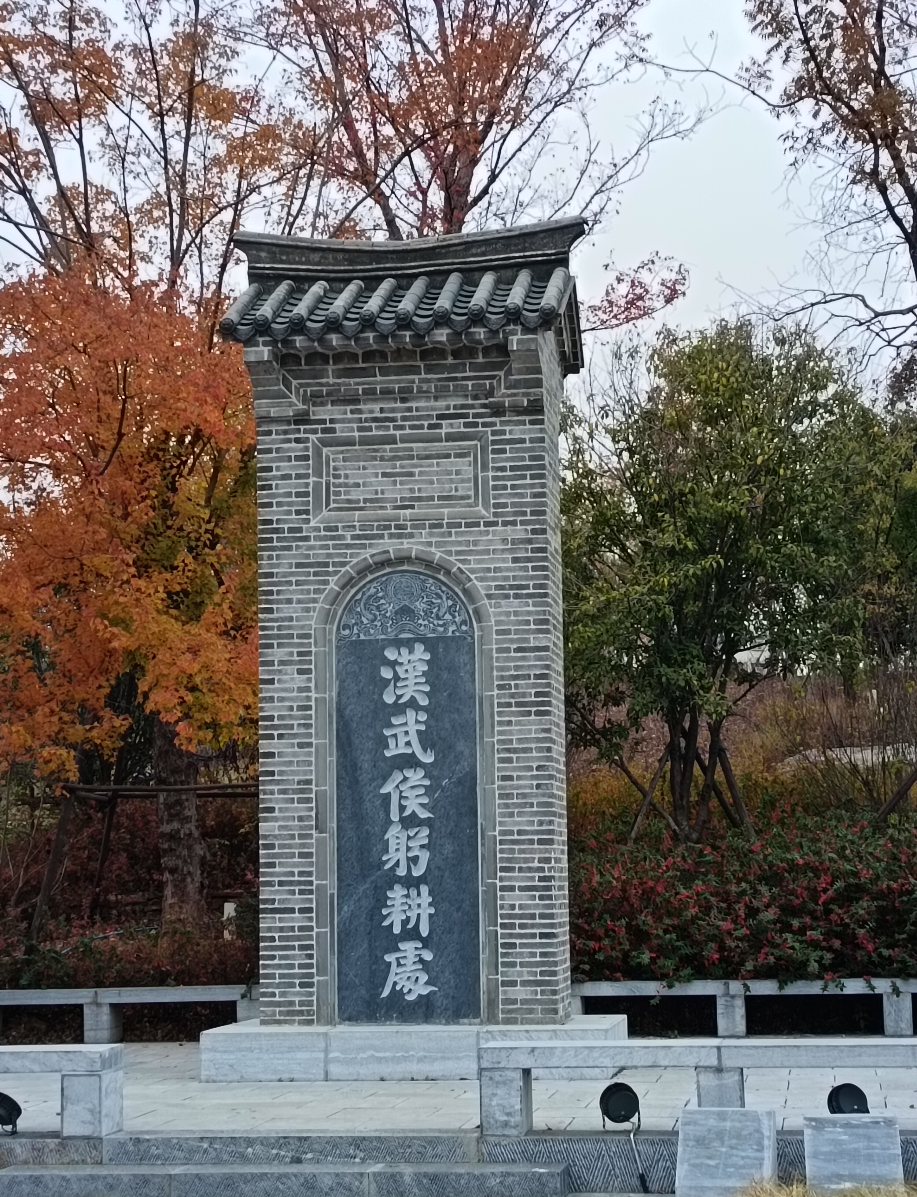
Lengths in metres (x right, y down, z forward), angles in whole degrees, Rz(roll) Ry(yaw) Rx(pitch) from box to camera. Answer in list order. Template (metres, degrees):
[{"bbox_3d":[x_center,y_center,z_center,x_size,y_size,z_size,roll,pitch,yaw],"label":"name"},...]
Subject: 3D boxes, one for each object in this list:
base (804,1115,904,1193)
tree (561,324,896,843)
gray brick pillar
[{"bbox_3d":[1.917,2.724,11.636,0.455,0.407,0.420,-2,-7,8],"label":"base"},{"bbox_3d":[2.493,-0.146,23.349,3.288,5.194,3.088,-2,-7,8],"label":"tree"},{"bbox_3d":[-0.326,0.125,16.919,2.540,5.640,1.480,-2,-7,8],"label":"gray brick pillar"}]

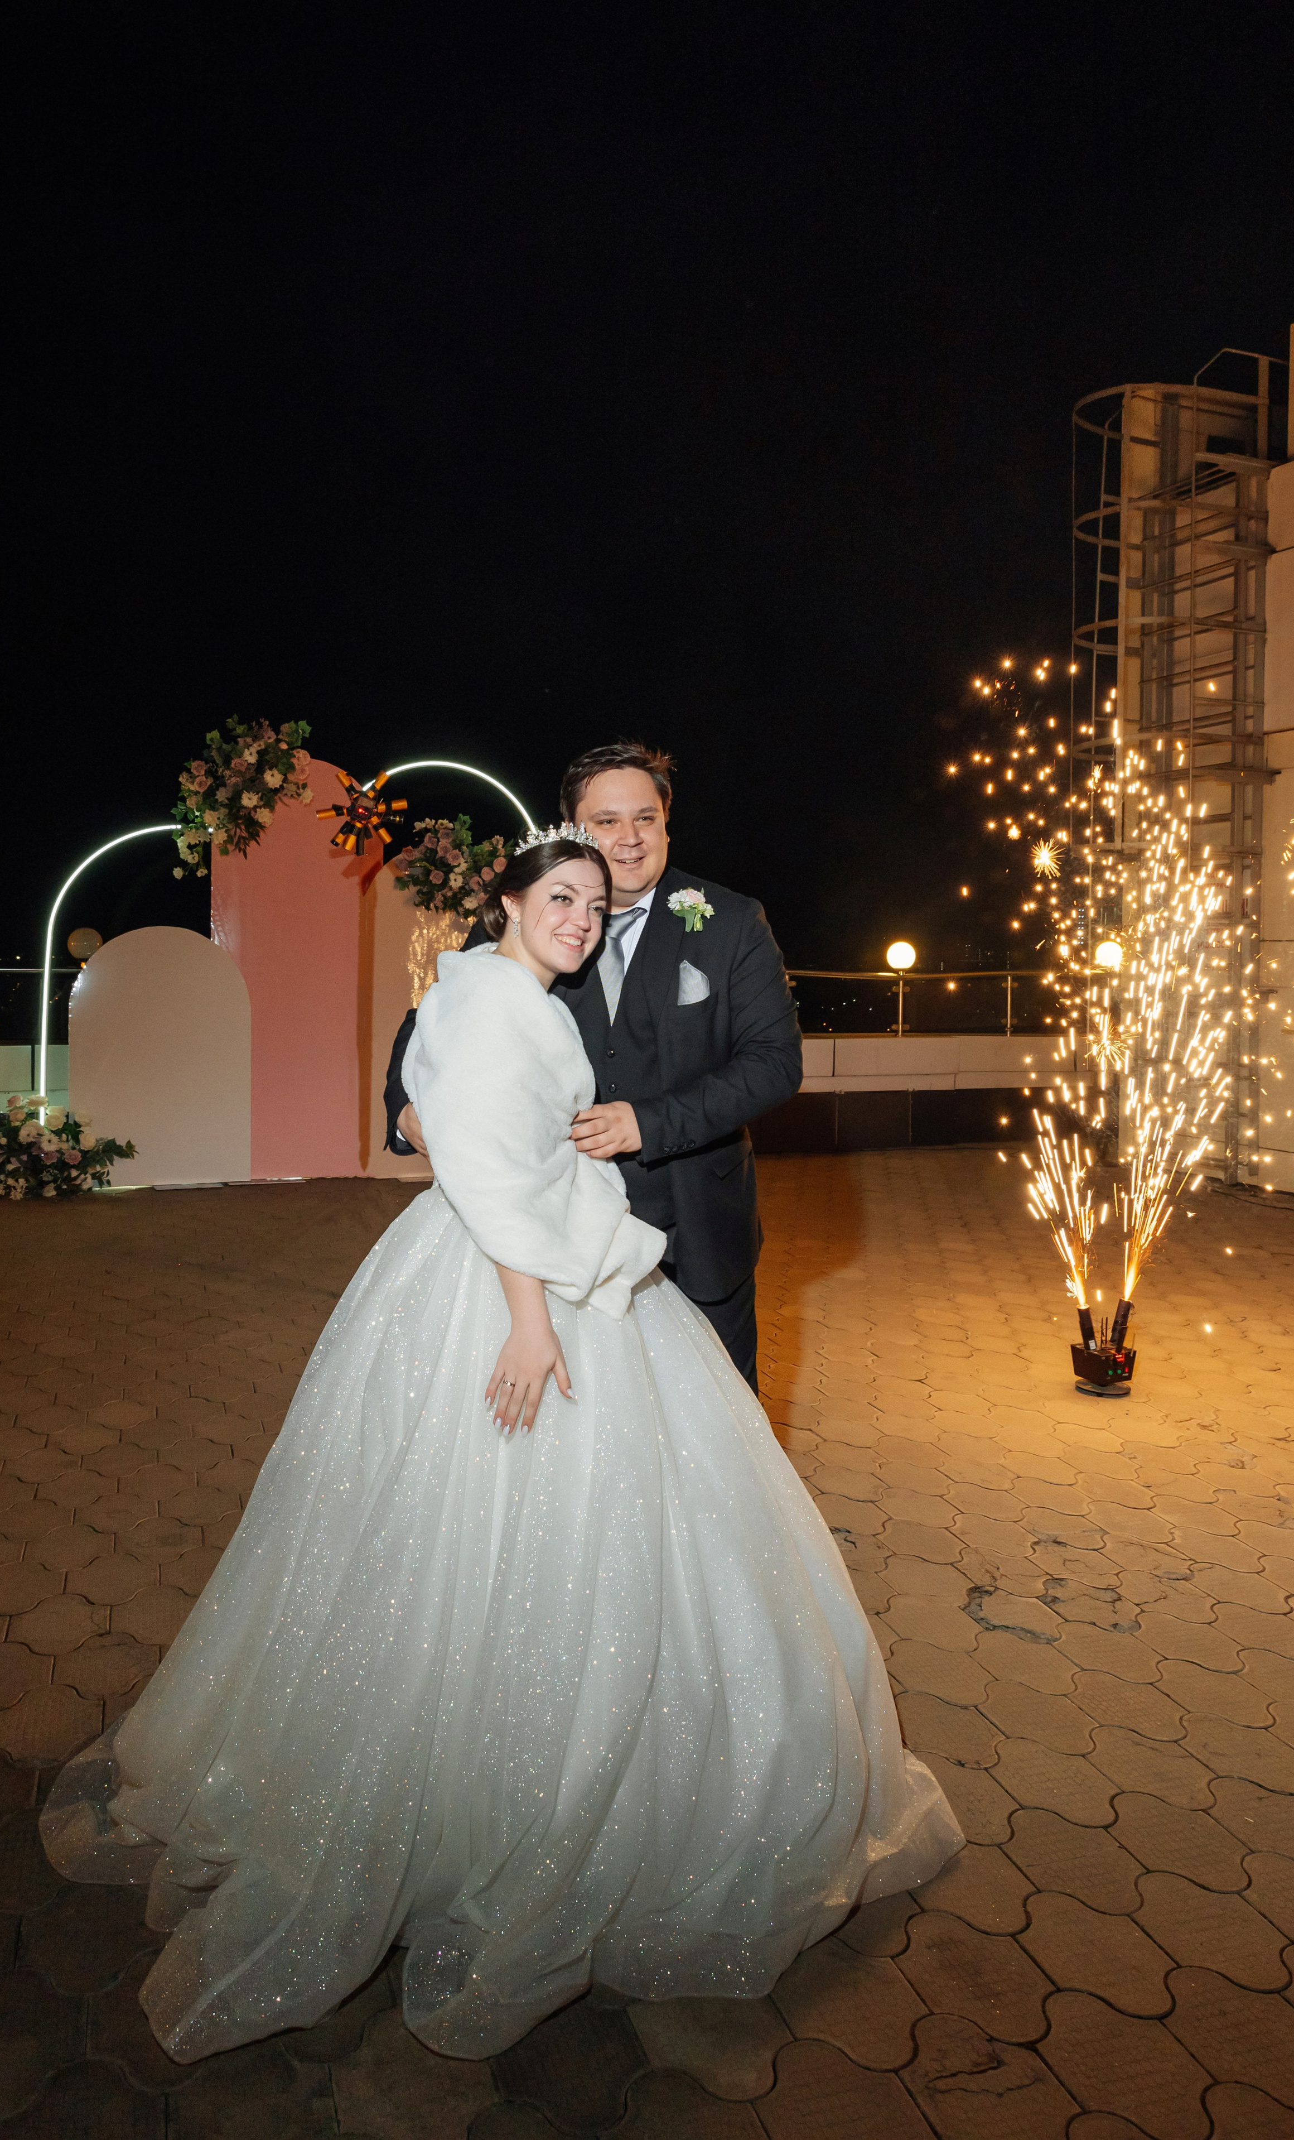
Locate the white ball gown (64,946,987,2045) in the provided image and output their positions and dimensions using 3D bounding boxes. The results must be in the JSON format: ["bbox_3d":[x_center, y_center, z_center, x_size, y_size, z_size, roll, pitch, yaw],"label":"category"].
[{"bbox_3d":[-0.202,0.425,2.201,1.300,1.610,1.200,-4,7,-41],"label":"white ball gown"}]

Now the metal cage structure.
[{"bbox_3d":[3.084,-1.711,8.663,0.970,4.820,0.840,-2,5,-25],"label":"metal cage structure"}]

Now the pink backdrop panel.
[{"bbox_3d":[-2.097,-0.585,8.512,1.030,2.500,0.060,-1,5,-14],"label":"pink backdrop panel"}]

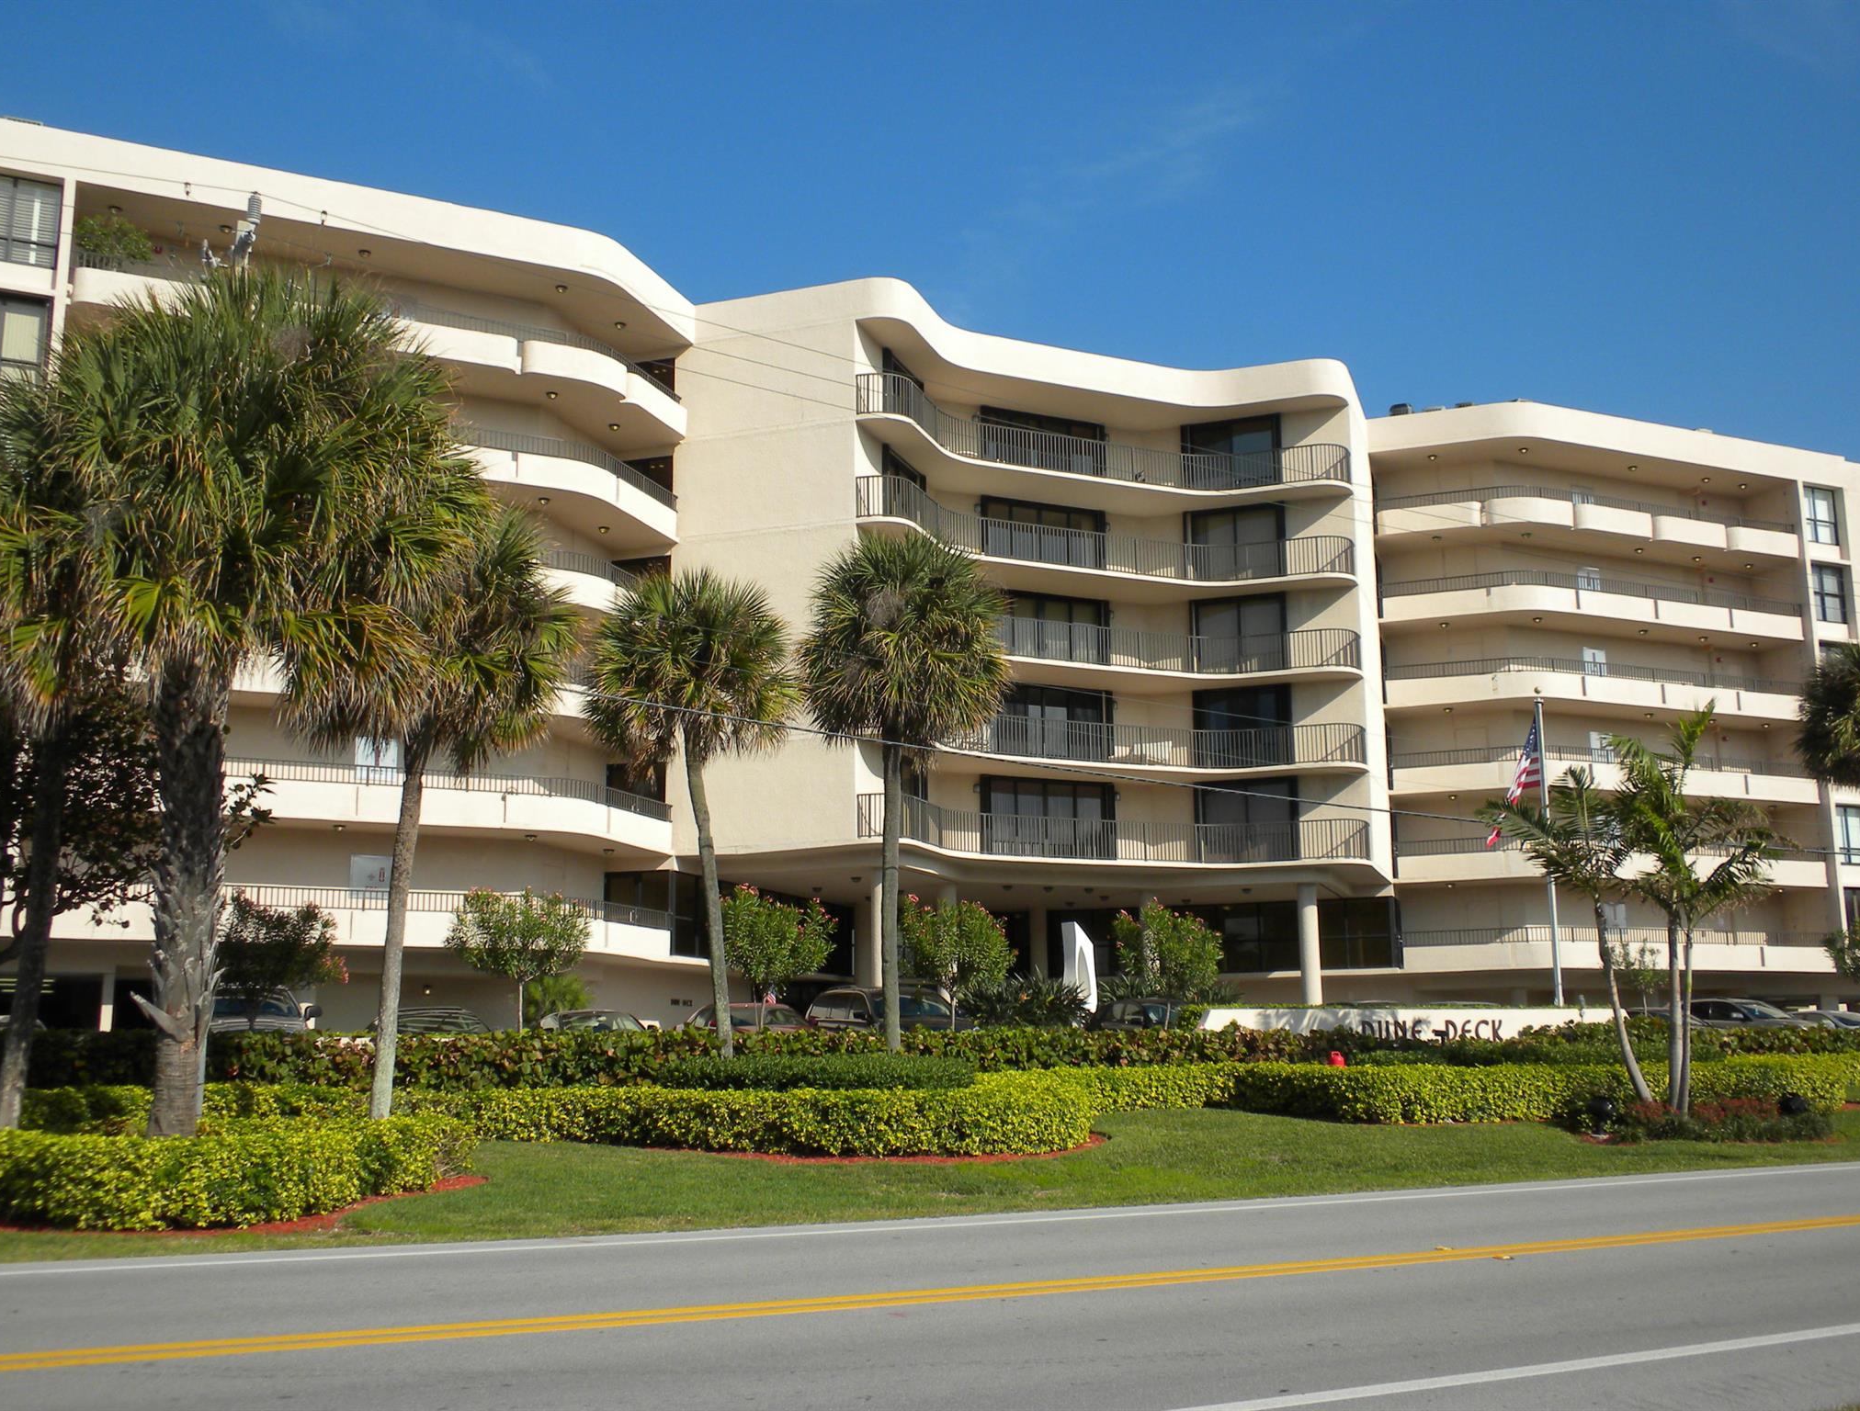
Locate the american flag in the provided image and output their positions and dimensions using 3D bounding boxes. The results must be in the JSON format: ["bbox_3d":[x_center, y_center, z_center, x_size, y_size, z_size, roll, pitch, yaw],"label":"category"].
[{"bbox_3d":[12.007,1.586,41.329,1.150,2.600,0.500,-2,-10,6],"label":"american flag"}]

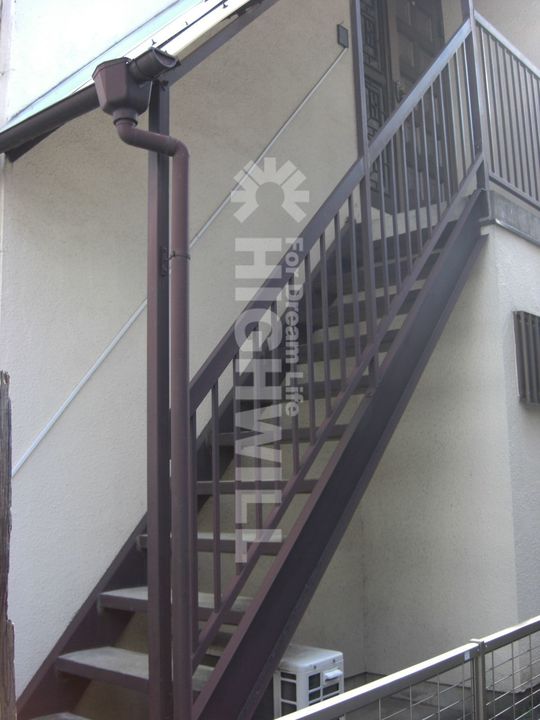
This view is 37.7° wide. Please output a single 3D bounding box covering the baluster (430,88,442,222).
[{"bbox_3d":[0.877,-1.104,4.167,0.017,0.757,0.017,-10,-12,42],"label":"baluster"}]

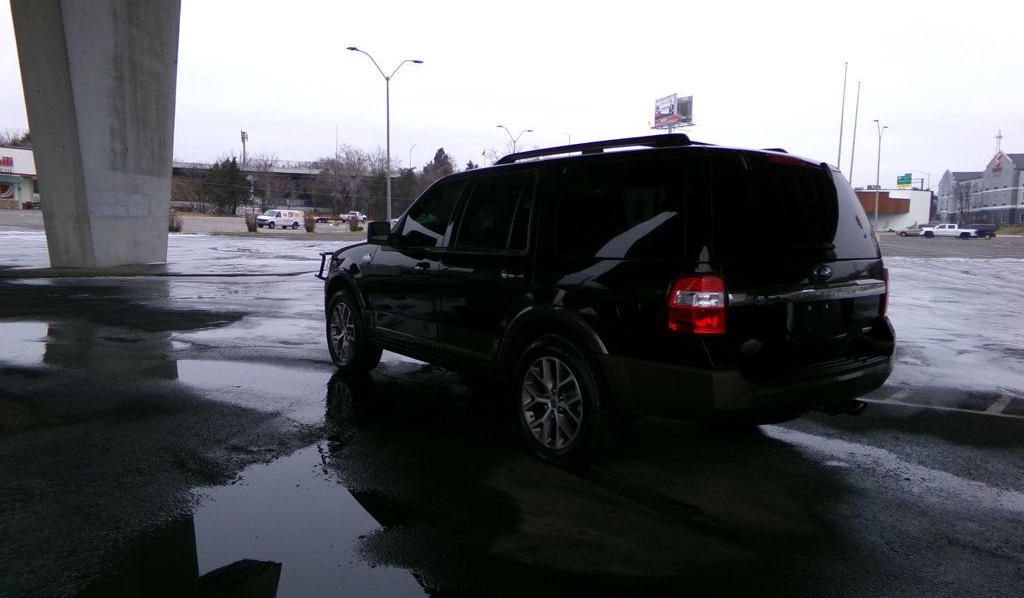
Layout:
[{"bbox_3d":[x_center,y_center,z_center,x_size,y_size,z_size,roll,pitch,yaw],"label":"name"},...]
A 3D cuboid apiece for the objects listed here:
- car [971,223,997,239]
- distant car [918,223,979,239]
[{"bbox_3d":[58.825,-8.540,90.500,4.950,1.820,1.970,5,8,33],"label":"car"},{"bbox_3d":[54.163,-8.317,88.000,5.920,1.880,2.030,5,7,32],"label":"distant car"}]

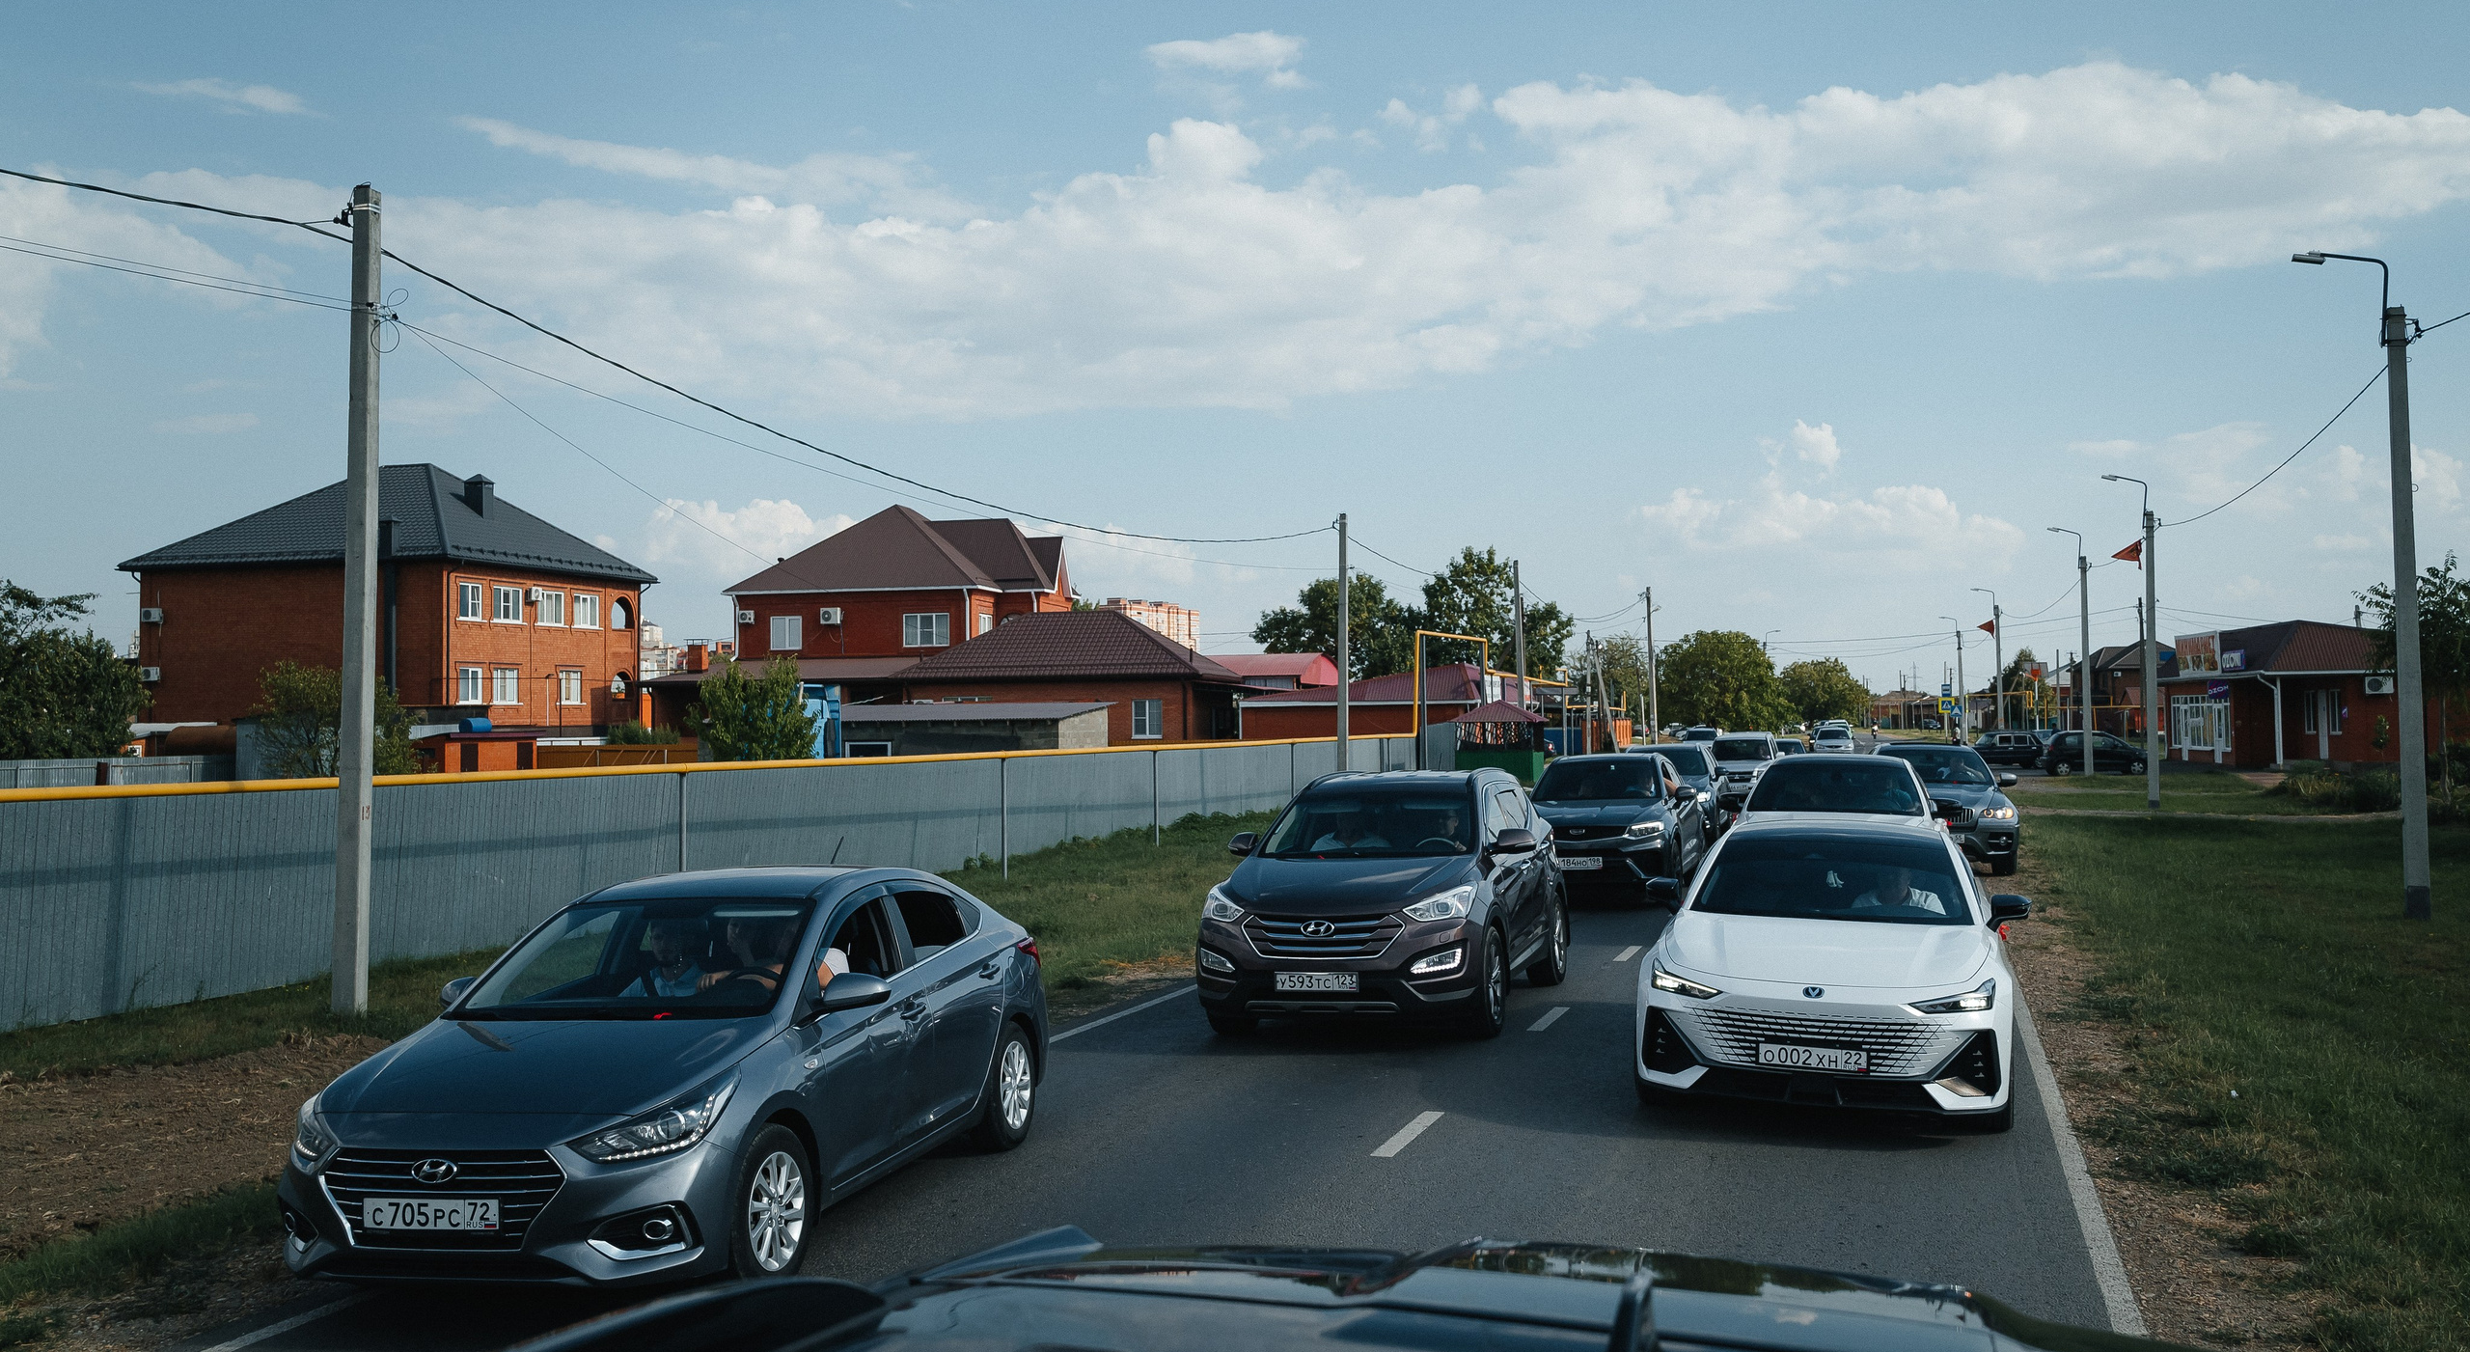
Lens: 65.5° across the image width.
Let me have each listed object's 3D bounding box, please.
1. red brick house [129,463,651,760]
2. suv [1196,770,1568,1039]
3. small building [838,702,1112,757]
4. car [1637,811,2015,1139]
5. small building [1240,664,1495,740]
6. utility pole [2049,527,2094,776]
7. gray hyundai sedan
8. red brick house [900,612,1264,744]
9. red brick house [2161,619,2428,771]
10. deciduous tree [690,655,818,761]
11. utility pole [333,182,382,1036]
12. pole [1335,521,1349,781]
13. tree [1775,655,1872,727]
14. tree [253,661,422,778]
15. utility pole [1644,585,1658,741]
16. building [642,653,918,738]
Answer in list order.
[{"bbox_3d":[-33.732,-2.298,77.274,15.900,12.422,12.000,0,-1,19],"label":"red brick house"},{"bbox_3d":[1.345,1.598,14.499,1.900,1.700,4.690,0,-1,19],"label":"suv"},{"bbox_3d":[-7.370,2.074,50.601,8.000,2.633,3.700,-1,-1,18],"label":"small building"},{"bbox_3d":[3.675,1.694,11.617,1.860,1.450,4.680,0,-1,20],"label":"car"},{"bbox_3d":[6.633,1.832,83.947,10.600,4.466,9.000,0,-1,19],"label":"small building"},{"bbox_3d":[26.450,-0.767,61.035,1.250,7.900,0.300,-1,-1,19],"label":"utility pole"},{"bbox_3d":[-2.132,1.558,8.445,1.730,1.470,4.400,-1,-2,13],"label":"gray hyundai sedan"},{"bbox_3d":[-6.015,0.708,73.252,11.900,6.219,7.800,0,-1,14],"label":"red brick house"},{"bbox_3d":[40.154,0.670,71.077,7.600,5.287,14.400,0,-1,14],"label":"red brick house"},{"bbox_3d":[-8.236,1.373,32.970,2.300,3.442,2.300,-1,-1,20],"label":"deciduous tree"},{"bbox_3d":[-7.361,-0.643,16.200,0.270,6.995,0.200,0,-1,19],"label":"utility pole"},{"bbox_3d":[2.371,-0.220,42.758,0.260,6.701,0.260,-1,-1,19],"label":"pole"},{"bbox_3d":[48.343,1.613,157.943,8.200,6.560,8.200,-1,-1,20],"label":"tree"},{"bbox_3d":[-18.701,1.464,39.987,3.300,3.528,3.300,0,-1,19],"label":"tree"},{"bbox_3d":[17.397,0.120,80.028,0.240,7.700,0.220,0,-1,19],"label":"utility pole"},{"bbox_3d":[-17.494,1.587,78.361,12.000,4.793,6.000,0,-1,18],"label":"building"}]

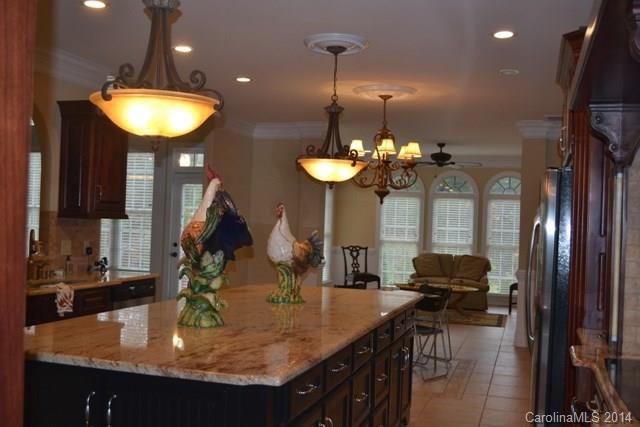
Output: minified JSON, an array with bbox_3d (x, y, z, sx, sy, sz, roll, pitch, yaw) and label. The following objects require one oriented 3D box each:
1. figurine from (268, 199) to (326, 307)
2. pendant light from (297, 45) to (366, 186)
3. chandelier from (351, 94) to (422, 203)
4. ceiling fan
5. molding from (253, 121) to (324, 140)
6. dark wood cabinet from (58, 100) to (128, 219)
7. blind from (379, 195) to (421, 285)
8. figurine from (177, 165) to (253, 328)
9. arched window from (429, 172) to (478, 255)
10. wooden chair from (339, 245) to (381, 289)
[{"bbox_3d":[-0.180,0.275,4.670,0.390,0.700,0.260,2,-1,-22],"label":"figurine"},{"bbox_3d":[0.104,-0.711,4.682,0.515,1.040,0.515,2,-1,0],"label":"pendant light"},{"bbox_3d":[0.625,-0.632,6.270,0.710,1.070,0.710,2,-1,18],"label":"chandelier"},{"bbox_3d":[1.921,-0.917,10.129,1.300,0.380,1.300,2,-1,18],"label":"ceiling fan"},{"bbox_3d":[-0.489,-1.255,9.729,1.170,0.270,0.160,2,-1,18],"label":"molding"},{"bbox_3d":[-2.136,-0.495,6.152,0.360,1.070,0.580,2,-1,18],"label":"dark wood cabinet"},{"bbox_3d":[1.572,0.567,12.694,0.800,1.810,0.060,2,-1,18],"label":"blind"},{"bbox_3d":[-0.509,0.159,3.090,0.360,0.770,0.230,2,-1,-9],"label":"figurine"},{"bbox_3d":[2.597,0.350,12.405,0.950,2.330,0.120,2,-1,18],"label":"arched window"},{"bbox_3d":[0.775,1.130,11.950,0.560,1.030,0.580,3,-1,-27],"label":"wooden chair"}]

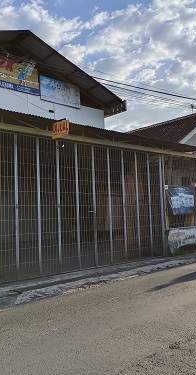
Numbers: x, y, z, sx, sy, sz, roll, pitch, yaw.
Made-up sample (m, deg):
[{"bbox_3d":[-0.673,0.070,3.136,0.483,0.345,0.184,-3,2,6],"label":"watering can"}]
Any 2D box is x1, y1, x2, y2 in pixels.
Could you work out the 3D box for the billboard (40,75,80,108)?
[{"bbox_3d":[-1.453,-3.800,14.515,2.016,0.924,0.080,2,-6,-43],"label":"billboard"}]

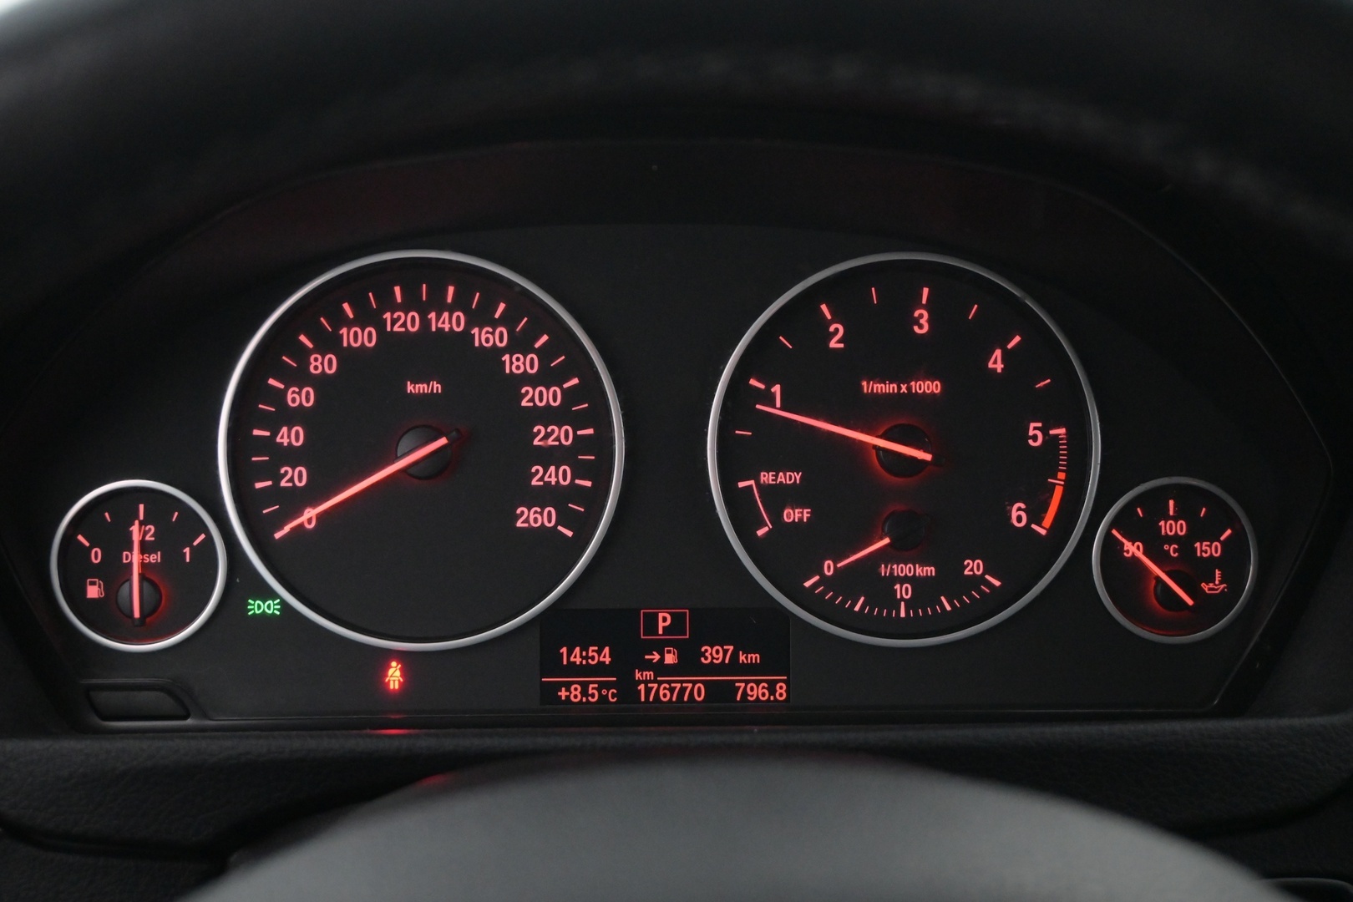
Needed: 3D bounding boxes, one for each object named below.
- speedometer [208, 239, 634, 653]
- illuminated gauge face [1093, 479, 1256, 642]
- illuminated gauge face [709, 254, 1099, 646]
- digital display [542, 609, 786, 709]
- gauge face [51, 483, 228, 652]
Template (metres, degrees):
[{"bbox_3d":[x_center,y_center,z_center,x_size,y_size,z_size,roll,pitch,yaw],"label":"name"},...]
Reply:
[{"bbox_3d":[-0.065,0.000,0.405,0.102,0.102,0.020,-1,-4,-3],"label":"speedometer"},{"bbox_3d":[0.128,0.028,0.413,0.043,0.043,0.018,-1,-4,-3],"label":"illuminated gauge face"},{"bbox_3d":[0.058,0.000,0.412,0.102,0.102,0.020,-1,-4,-3],"label":"illuminated gauge face"},{"bbox_3d":[-0.003,0.053,0.405,0.064,0.025,0.008,-1,-4,-3],"label":"digital display"},{"bbox_3d":[-0.134,0.029,0.399,0.043,0.043,0.018,-1,-4,-3],"label":"gauge face"}]

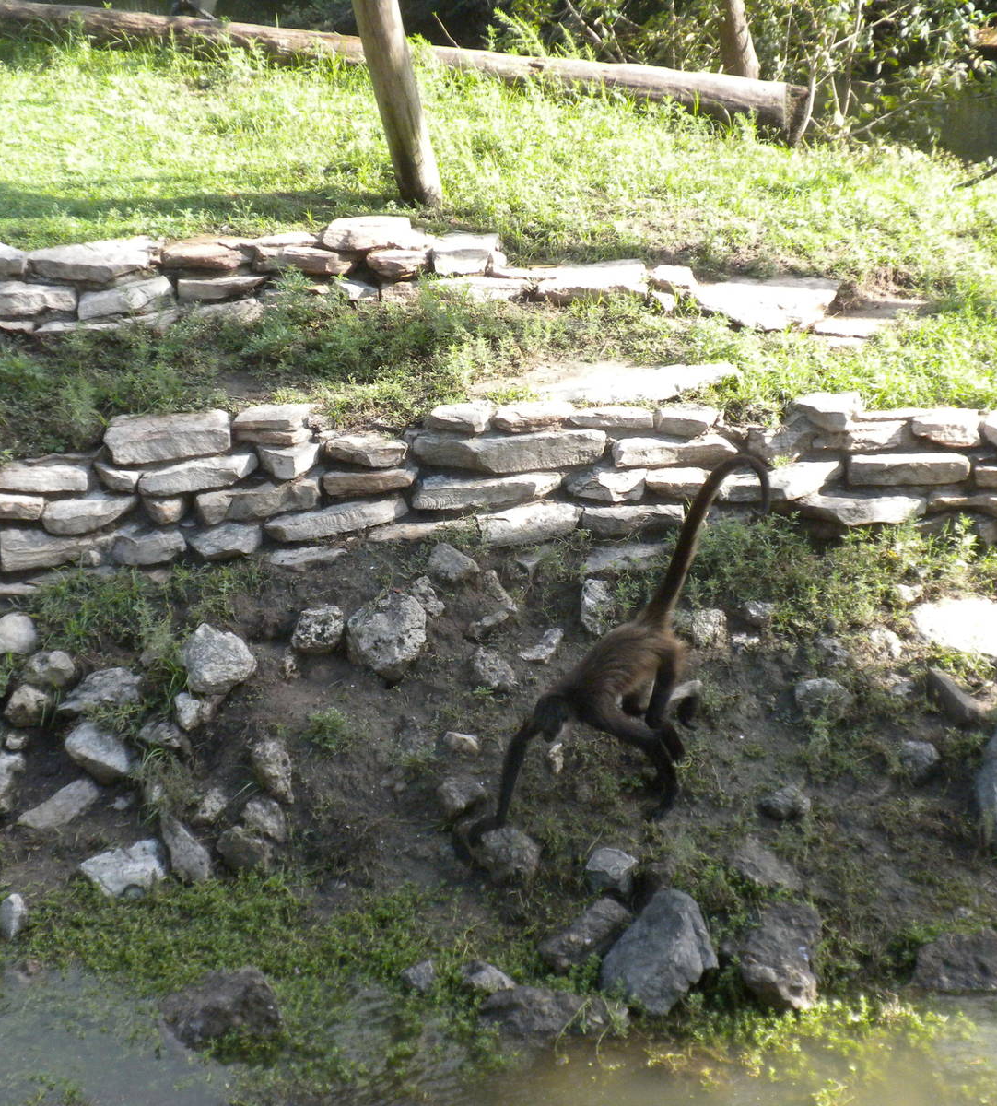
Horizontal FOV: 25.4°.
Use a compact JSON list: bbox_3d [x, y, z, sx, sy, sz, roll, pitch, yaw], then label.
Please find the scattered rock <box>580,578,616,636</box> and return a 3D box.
[{"bbox_3d":[0.285,0.155,6.340,0.106,0.160,0.120,0,18,0],"label":"scattered rock"}]

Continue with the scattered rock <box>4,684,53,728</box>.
[{"bbox_3d":[-1.317,0.429,6.200,0.135,0.115,0.111,0,18,0],"label":"scattered rock"}]

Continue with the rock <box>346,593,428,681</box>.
[{"bbox_3d":[-0.316,0.238,6.266,0.231,0.234,0.205,0,18,0],"label":"rock"}]

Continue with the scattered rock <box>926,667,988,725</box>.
[{"bbox_3d":[1.334,0.417,6.446,0.178,0.159,0.142,0,18,0],"label":"scattered rock"}]

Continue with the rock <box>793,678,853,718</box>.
[{"bbox_3d":[1.038,0.466,7.090,0.185,0.115,0.140,0,32,0],"label":"rock"}]

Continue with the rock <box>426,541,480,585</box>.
[{"bbox_3d":[-0.137,0.034,6.836,0.164,0.128,0.139,0,18,0],"label":"rock"}]

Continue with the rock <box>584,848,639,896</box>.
[{"bbox_3d":[0.294,0.826,5.736,0.137,0.116,0.113,0,18,0],"label":"rock"}]

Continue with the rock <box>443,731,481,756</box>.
[{"bbox_3d":[-0.114,0.596,6.928,0.113,0.051,0.086,0,20,-1],"label":"rock"}]

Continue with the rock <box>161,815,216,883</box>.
[{"bbox_3d":[-0.960,0.910,6.850,0.105,0.100,0.250,-17,51,-14],"label":"rock"}]

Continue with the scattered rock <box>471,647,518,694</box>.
[{"bbox_3d":[-0.010,0.347,6.576,0.140,0.130,0.119,0,18,0],"label":"scattered rock"}]

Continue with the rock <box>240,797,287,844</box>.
[{"bbox_3d":[-0.618,0.707,5.844,0.122,0.111,0.103,0,18,0],"label":"rock"}]

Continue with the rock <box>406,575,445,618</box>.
[{"bbox_3d":[-0.240,0.145,7.320,0.123,0.116,0.113,-1,20,-2],"label":"rock"}]

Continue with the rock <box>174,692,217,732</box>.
[{"bbox_3d":[-0.973,0.512,7.129,0.138,0.092,0.127,-3,20,-8],"label":"rock"}]

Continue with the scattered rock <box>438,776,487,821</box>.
[{"bbox_3d":[-0.110,0.753,6.796,0.149,0.097,0.129,0,20,-1],"label":"scattered rock"}]

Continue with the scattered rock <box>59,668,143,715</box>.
[{"bbox_3d":[-1.297,0.456,7.220,0.265,0.125,0.170,-8,33,-13],"label":"scattered rock"}]

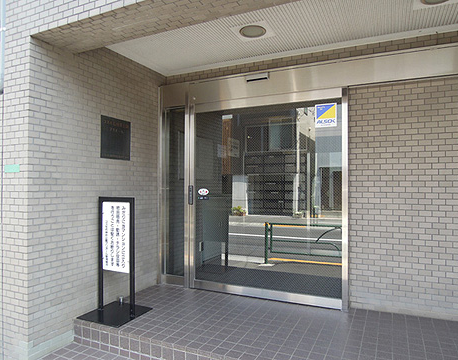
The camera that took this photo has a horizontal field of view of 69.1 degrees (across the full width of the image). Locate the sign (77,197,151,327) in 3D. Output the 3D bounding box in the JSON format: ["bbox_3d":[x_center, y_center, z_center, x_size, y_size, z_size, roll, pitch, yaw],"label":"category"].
[{"bbox_3d":[-1.012,0.679,3.003,0.465,1.040,0.464,0,-1,24],"label":"sign"}]

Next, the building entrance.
[{"bbox_3d":[0.157,0.127,3.551,2.108,2.157,0.140,0,-1,24],"label":"building entrance"}]

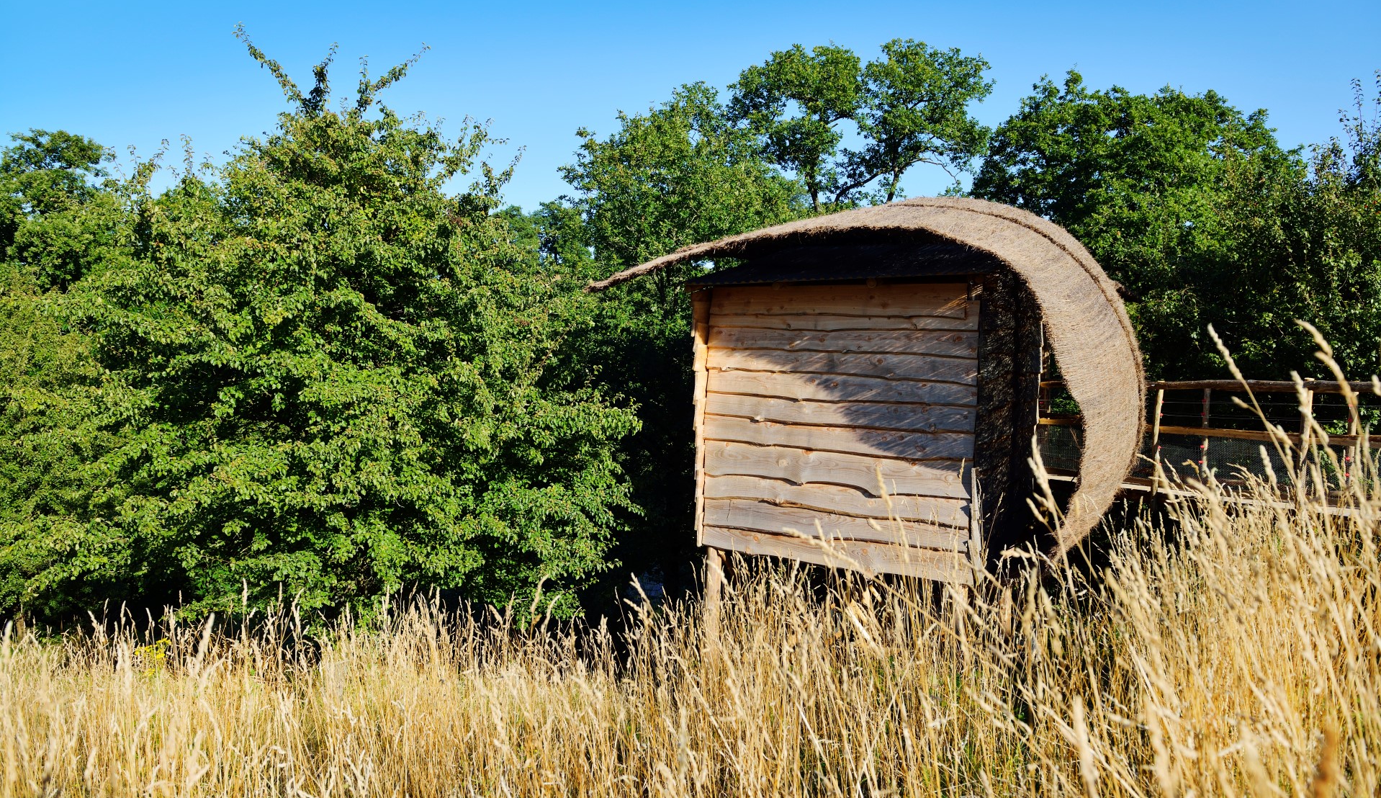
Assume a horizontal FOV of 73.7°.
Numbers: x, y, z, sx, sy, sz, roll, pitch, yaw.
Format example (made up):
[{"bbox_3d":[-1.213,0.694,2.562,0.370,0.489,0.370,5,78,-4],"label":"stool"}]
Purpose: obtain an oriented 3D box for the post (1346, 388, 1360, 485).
[{"bbox_3d":[6.403,0.391,8.900,0.100,1.050,0.100,3,3,29],"label":"post"}]

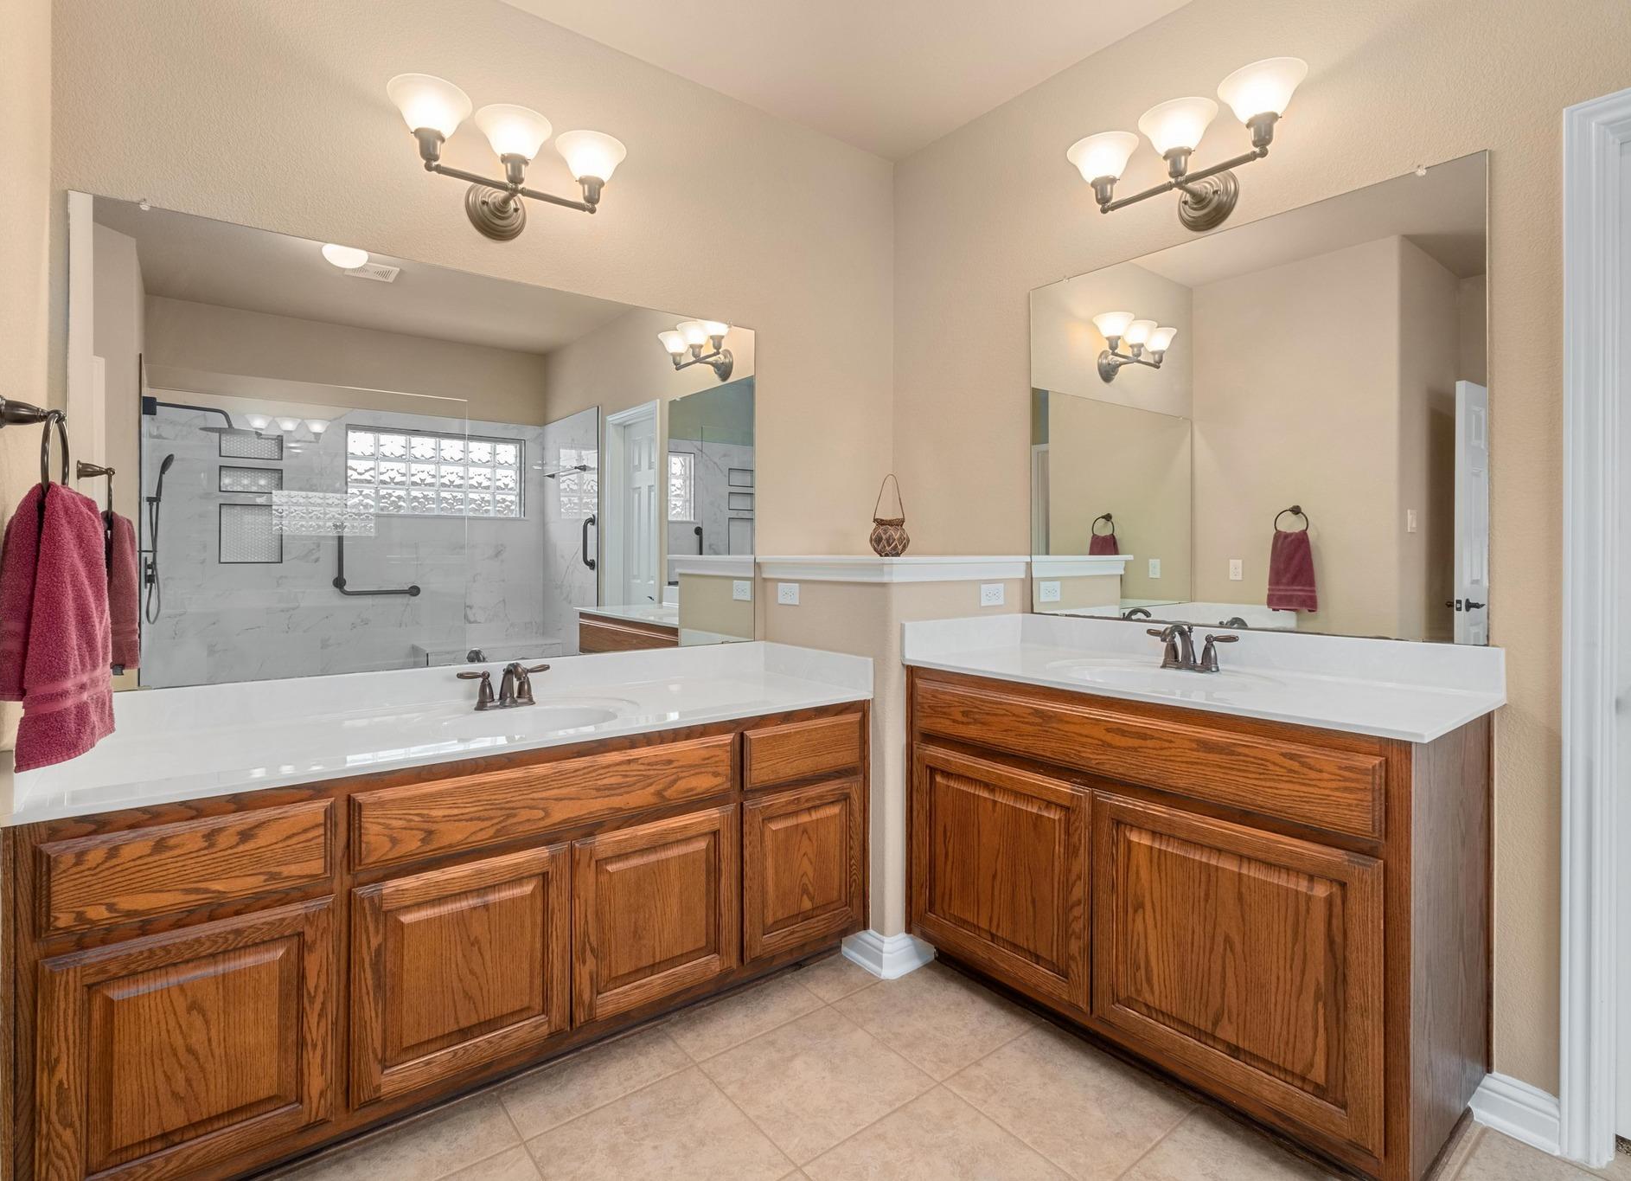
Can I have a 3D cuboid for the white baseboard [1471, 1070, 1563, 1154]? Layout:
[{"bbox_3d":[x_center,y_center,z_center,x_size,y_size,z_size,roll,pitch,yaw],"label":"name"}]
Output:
[{"bbox_3d":[1.465,1.087,1.655,0.018,0.107,0.147,-2,3,-38],"label":"white baseboard"}]

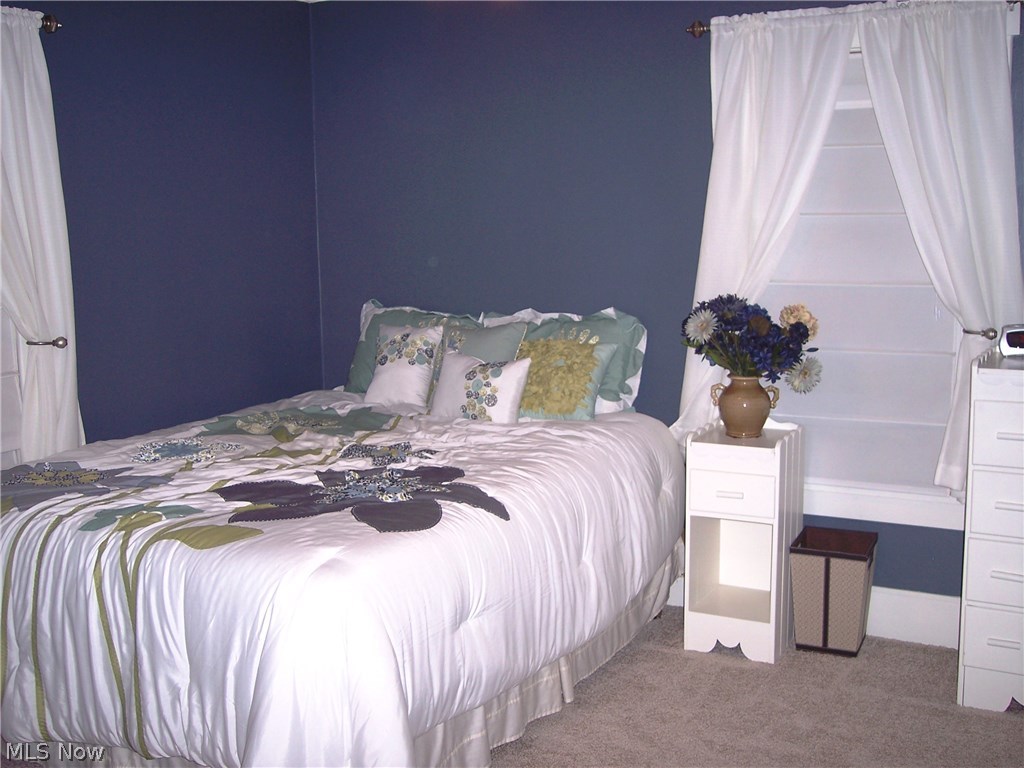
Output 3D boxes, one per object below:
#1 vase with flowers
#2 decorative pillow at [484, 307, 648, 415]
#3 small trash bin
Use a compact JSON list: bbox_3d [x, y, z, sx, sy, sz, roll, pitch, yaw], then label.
[{"bbox_3d":[0.816,-0.059,3.929,0.436,0.486,0.359,4,10,26],"label":"vase with flowers"},{"bbox_3d":[0.166,-0.082,4.325,0.650,0.401,0.171,4,-8,26],"label":"decorative pillow"},{"bbox_3d":[1.120,0.728,4.017,0.260,0.370,0.263,4,10,26],"label":"small trash bin"}]

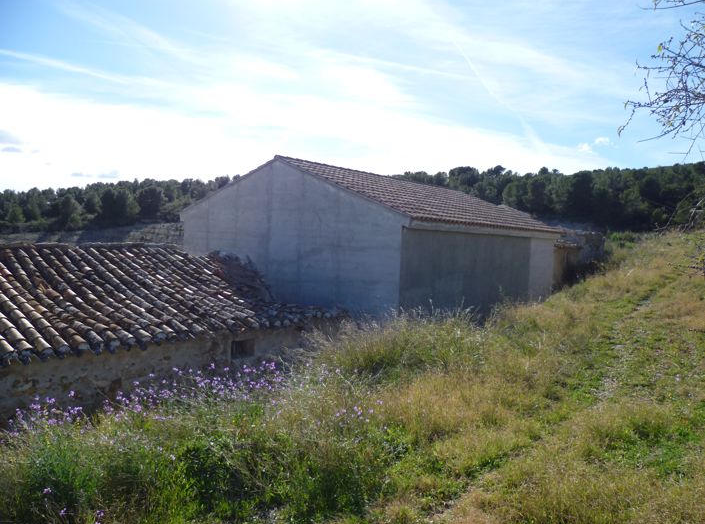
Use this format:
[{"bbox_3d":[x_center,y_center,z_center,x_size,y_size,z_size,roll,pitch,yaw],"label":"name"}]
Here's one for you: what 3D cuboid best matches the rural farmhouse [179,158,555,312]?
[{"bbox_3d":[1.194,-0.761,19.615,8.630,4.270,10.630,4,3,38],"label":"rural farmhouse"}]

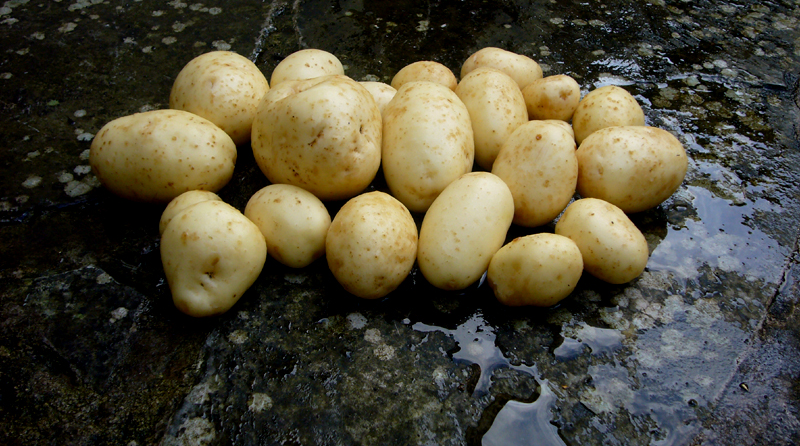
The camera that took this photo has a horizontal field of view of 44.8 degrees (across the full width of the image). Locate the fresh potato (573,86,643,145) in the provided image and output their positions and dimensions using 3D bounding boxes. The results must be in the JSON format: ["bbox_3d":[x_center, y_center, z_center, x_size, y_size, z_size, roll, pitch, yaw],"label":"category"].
[{"bbox_3d":[0.157,-0.079,0.733,0.053,0.049,0.048,0,42,0],"label":"fresh potato"}]

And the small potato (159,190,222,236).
[{"bbox_3d":[-0.138,0.000,0.650,0.046,0.043,0.047,0,42,0],"label":"small potato"}]

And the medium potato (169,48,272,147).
[{"bbox_3d":[-0.136,-0.094,0.734,0.074,0.069,0.078,0,42,0],"label":"medium potato"}]

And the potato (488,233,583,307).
[{"bbox_3d":[0.076,0.026,0.543,0.055,0.038,0.042,-12,45,-13],"label":"potato"}]

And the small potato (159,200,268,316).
[{"bbox_3d":[-0.116,0.021,0.607,0.066,0.070,0.075,0,42,0],"label":"small potato"}]

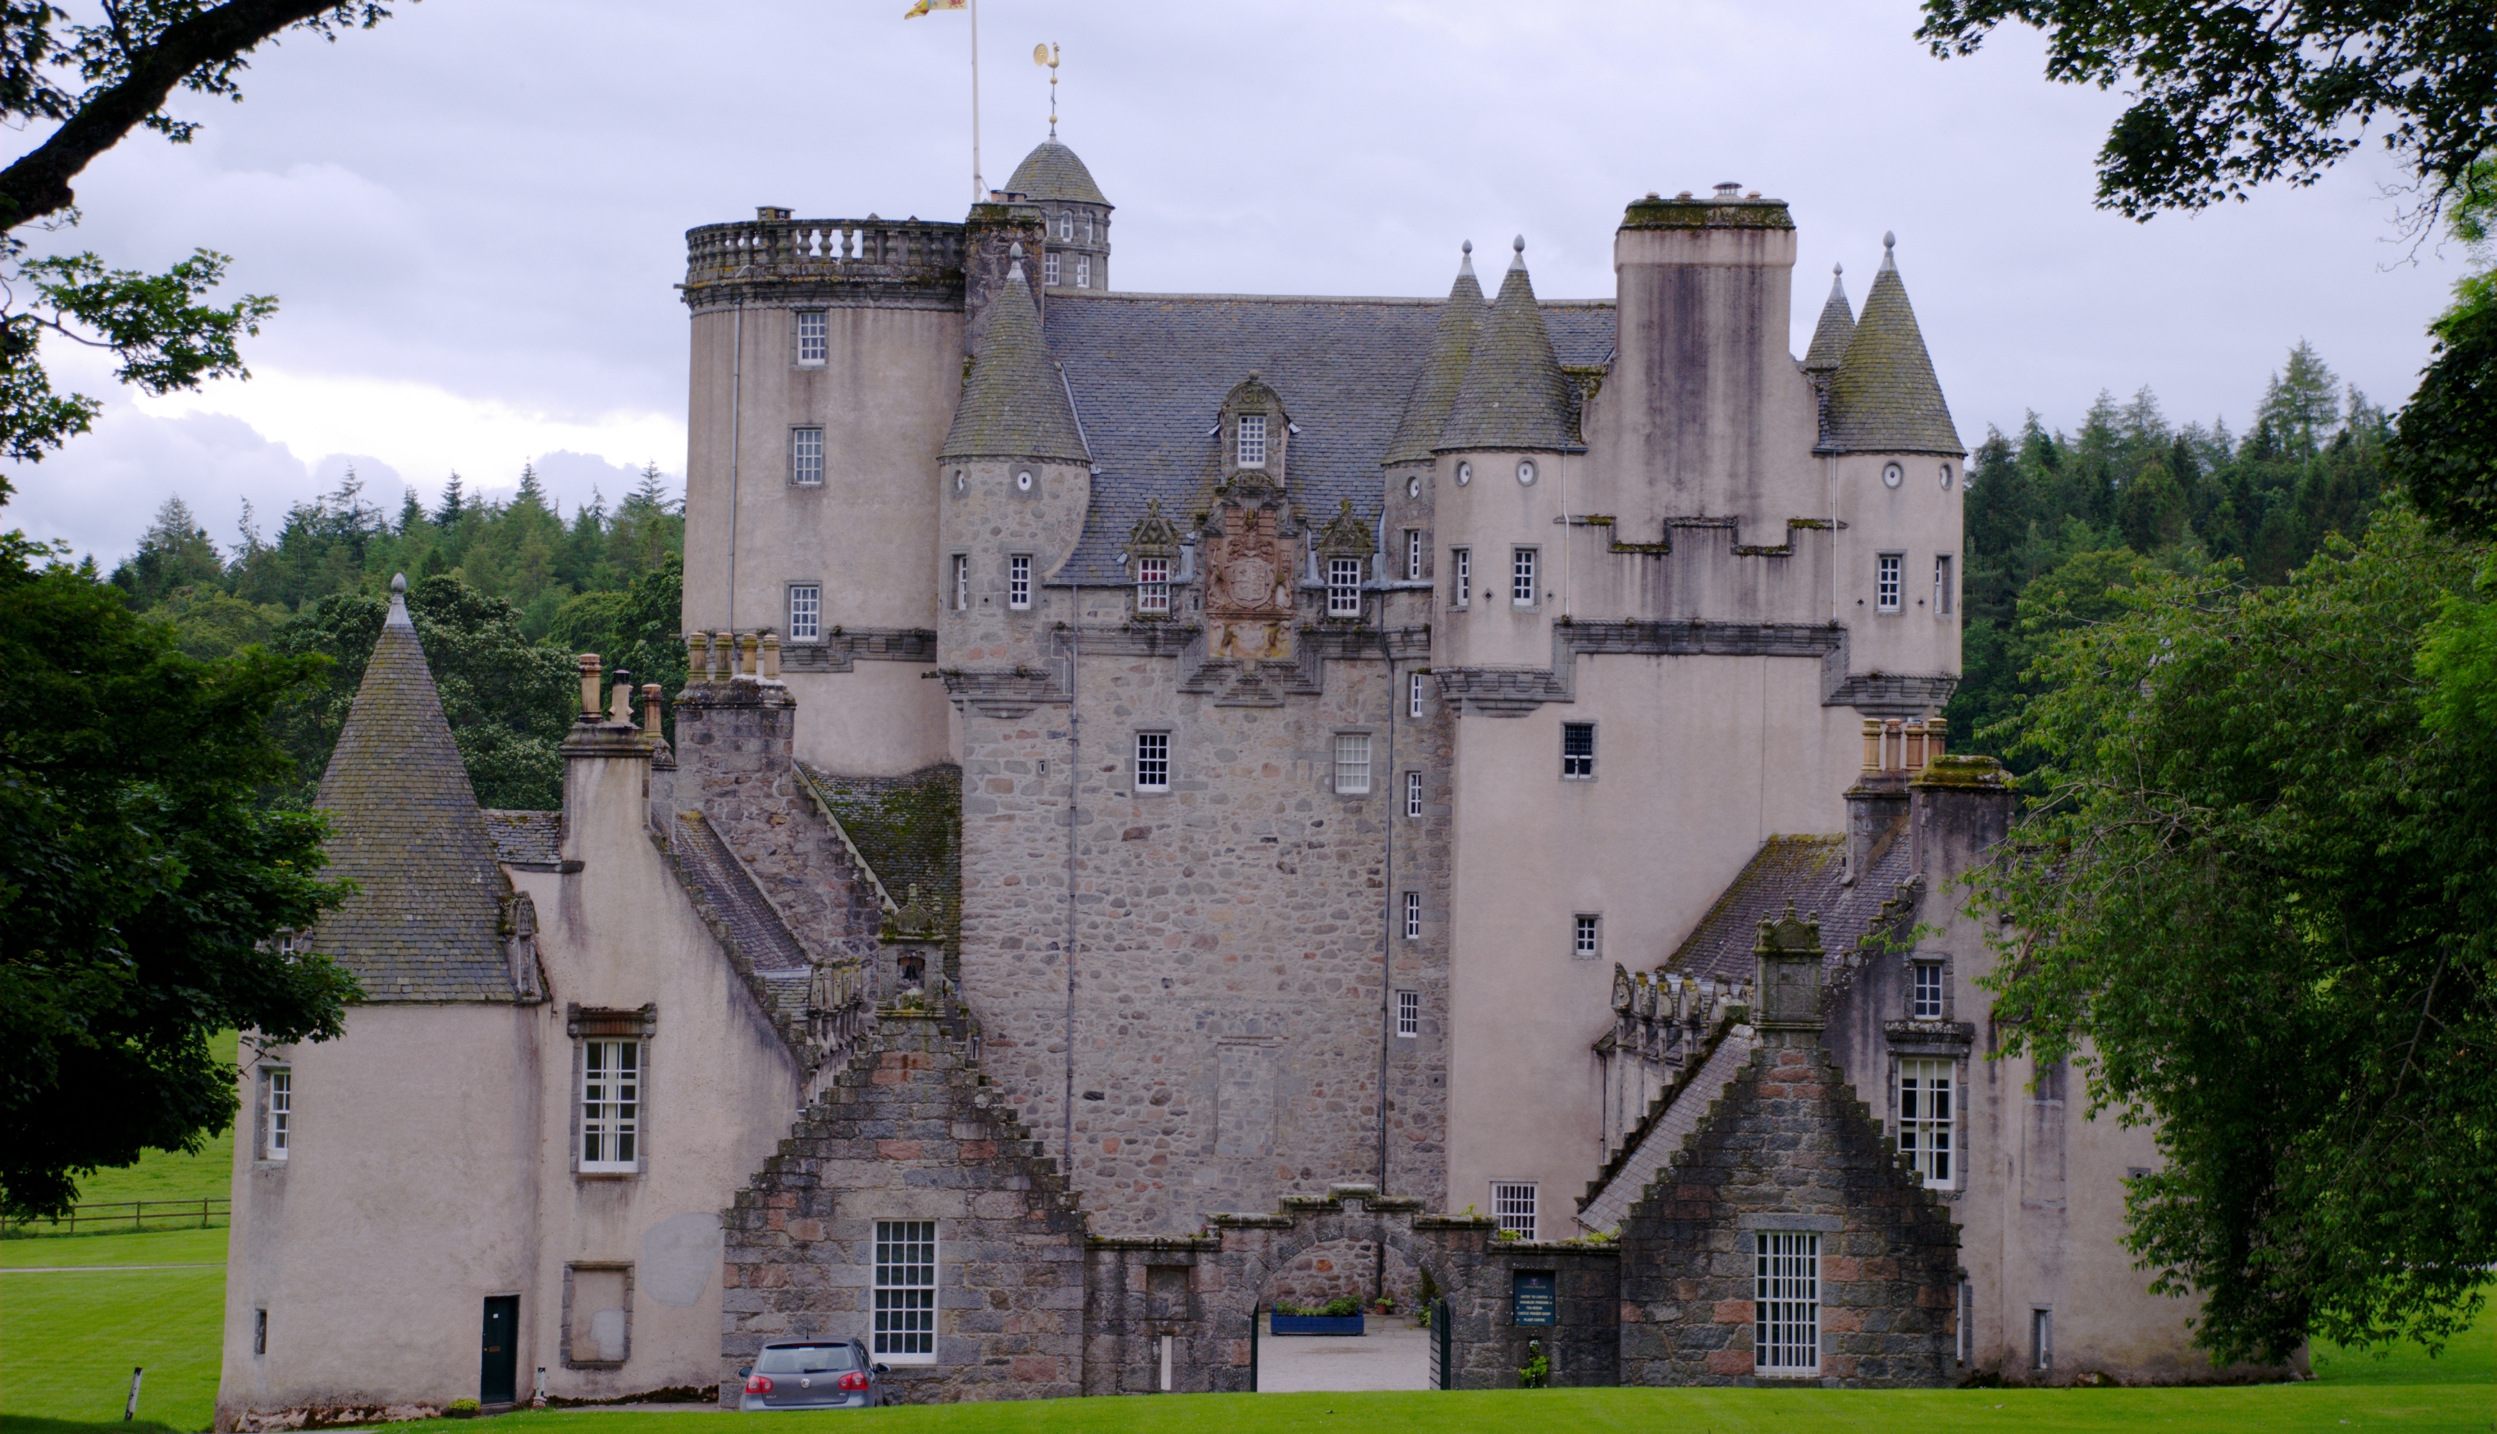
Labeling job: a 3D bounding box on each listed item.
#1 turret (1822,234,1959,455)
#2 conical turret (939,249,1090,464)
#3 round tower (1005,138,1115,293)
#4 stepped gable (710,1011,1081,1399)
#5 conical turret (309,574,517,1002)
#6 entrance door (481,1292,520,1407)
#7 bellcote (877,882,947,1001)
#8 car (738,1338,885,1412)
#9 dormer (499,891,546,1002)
[{"bbox_3d":[10.927,-6.343,103.200,2.600,3.800,2.600,1,-2,-3],"label":"turret"},{"bbox_3d":[-4.089,-6.361,106.000,2.650,3.800,2.650,1,-2,-3],"label":"conical turret"},{"bbox_3d":[-4.267,-10.961,133.500,2.650,3.700,2.650,1,-1,0],"label":"round tower"},{"bbox_3d":[-5.034,7.117,88.600,5.350,5.800,0.800,1,-2,-3],"label":"stepped gable"},{"bbox_3d":[-12.697,1.045,90.000,4.000,6.300,4.000,1,-2,-3],"label":"conical turret"},{"bbox_3d":[-12.510,10.574,101.000,0.120,1.810,0.860,0,-2,38],"label":"entrance door"},{"bbox_3d":[-5.457,3.731,98.000,1.140,2.100,0.800,1,-1,-4],"label":"bellcote"},{"bbox_3d":[-5.860,9.130,81.600,1.800,1.480,4.200,-1,-2,-1],"label":"car"},{"bbox_3d":[-12.189,3.831,101.500,0.500,1.850,0.920,0,-1,26],"label":"dormer"}]

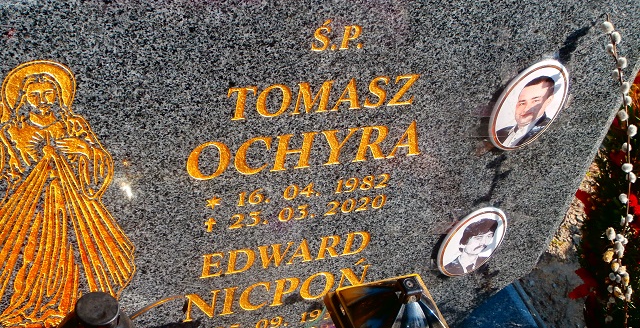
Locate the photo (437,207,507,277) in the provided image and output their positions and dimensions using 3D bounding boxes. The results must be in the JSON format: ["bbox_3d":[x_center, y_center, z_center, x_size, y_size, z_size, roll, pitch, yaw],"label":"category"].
[{"bbox_3d":[0.189,0.099,1.076,0.089,0.120,0.012,-7,44,-22],"label":"photo"}]

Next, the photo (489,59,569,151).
[{"bbox_3d":[0.227,-0.060,0.939,0.089,0.120,0.012,-7,44,-22],"label":"photo"}]

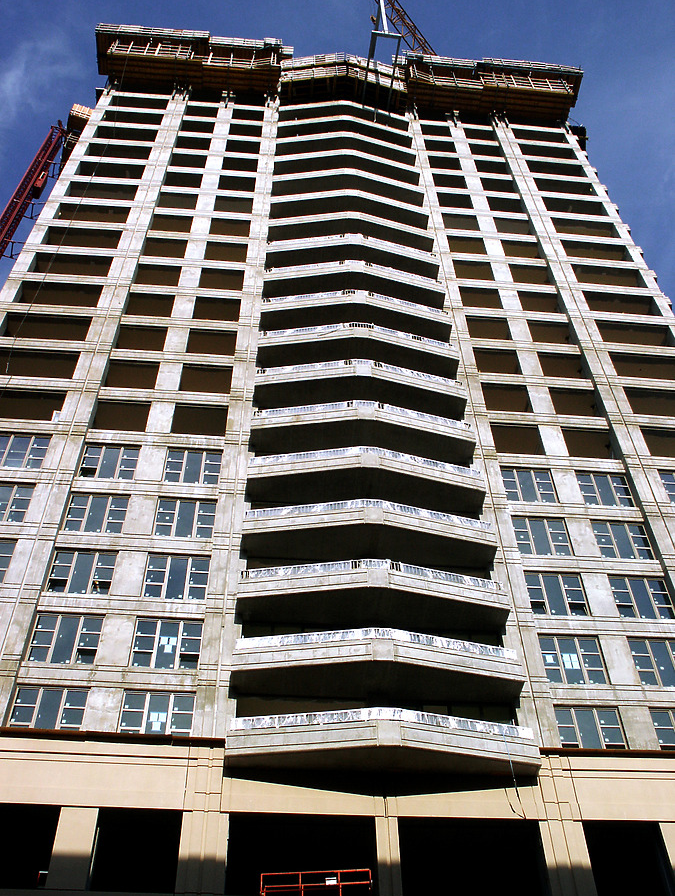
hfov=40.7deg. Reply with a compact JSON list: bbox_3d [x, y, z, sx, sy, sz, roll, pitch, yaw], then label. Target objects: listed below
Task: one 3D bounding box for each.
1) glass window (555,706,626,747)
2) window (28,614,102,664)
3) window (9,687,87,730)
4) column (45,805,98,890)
[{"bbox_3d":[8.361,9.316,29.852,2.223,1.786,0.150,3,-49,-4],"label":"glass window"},{"bbox_3d":[-9.162,6.490,30.813,2.287,2.030,0.150,3,-49,-4],"label":"window"},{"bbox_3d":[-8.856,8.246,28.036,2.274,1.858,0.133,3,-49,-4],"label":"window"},{"bbox_3d":[-7.272,11.211,25.129,1.092,2.449,0.738,3,-49,-4],"label":"column"}]

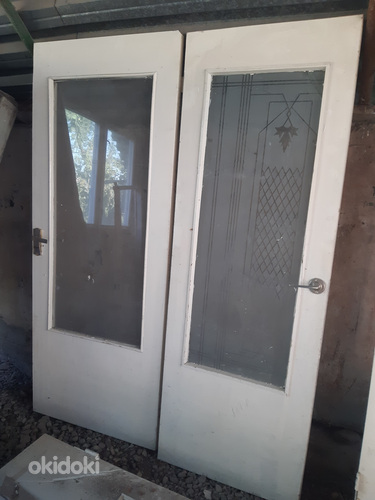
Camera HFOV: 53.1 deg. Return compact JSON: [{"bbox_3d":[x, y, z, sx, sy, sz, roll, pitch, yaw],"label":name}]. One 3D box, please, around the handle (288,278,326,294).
[{"bbox_3d":[0.471,0.142,1.476,0.138,0.061,0.058,7,9,22],"label":"handle"}]

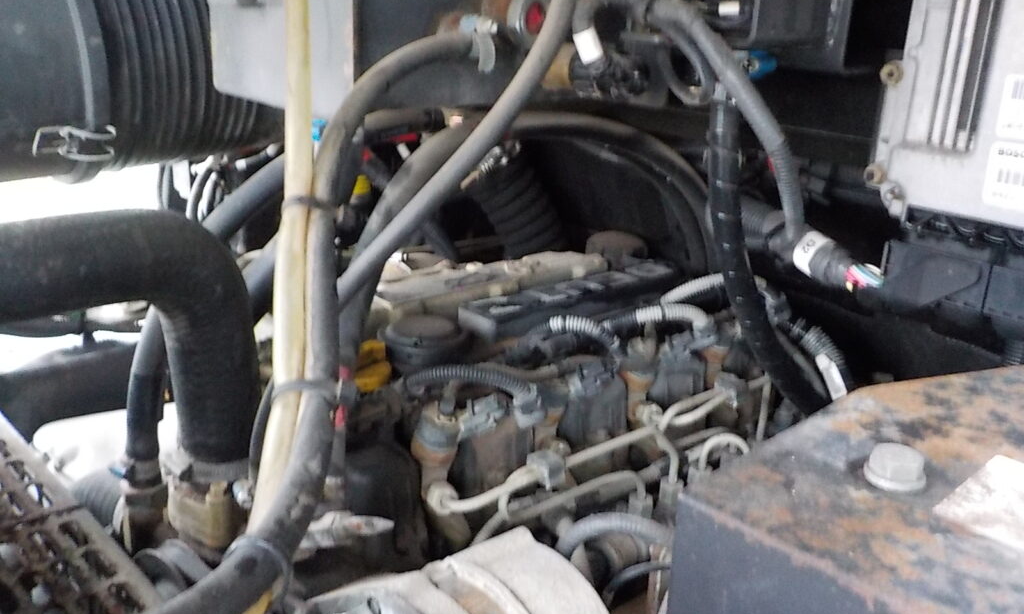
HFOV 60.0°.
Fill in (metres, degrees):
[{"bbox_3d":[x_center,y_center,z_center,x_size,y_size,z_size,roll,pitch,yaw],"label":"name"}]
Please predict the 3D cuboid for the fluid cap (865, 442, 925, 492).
[{"bbox_3d":[0.212,0.089,0.490,0.034,0.018,0.034,1,17,0],"label":"fluid cap"}]

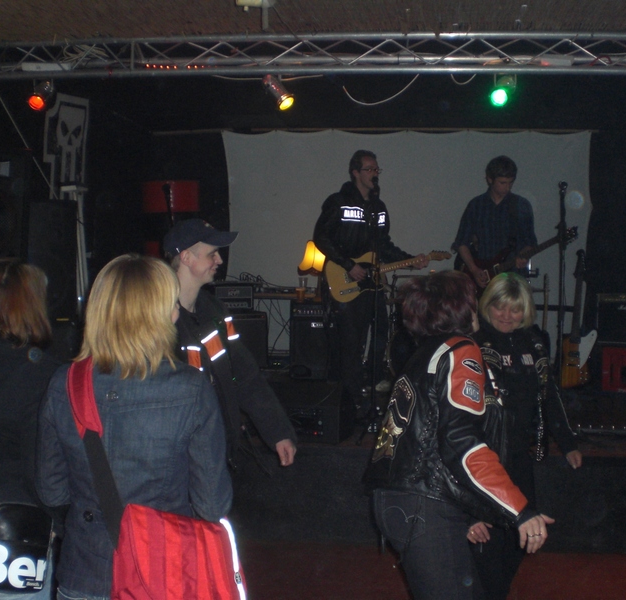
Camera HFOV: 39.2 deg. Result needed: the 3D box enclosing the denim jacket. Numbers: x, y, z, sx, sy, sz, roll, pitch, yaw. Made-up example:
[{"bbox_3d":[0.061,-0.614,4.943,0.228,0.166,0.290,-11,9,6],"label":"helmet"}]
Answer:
[{"bbox_3d":[-0.446,0.423,2.180,0.460,0.580,0.320,1,2,12],"label":"denim jacket"}]

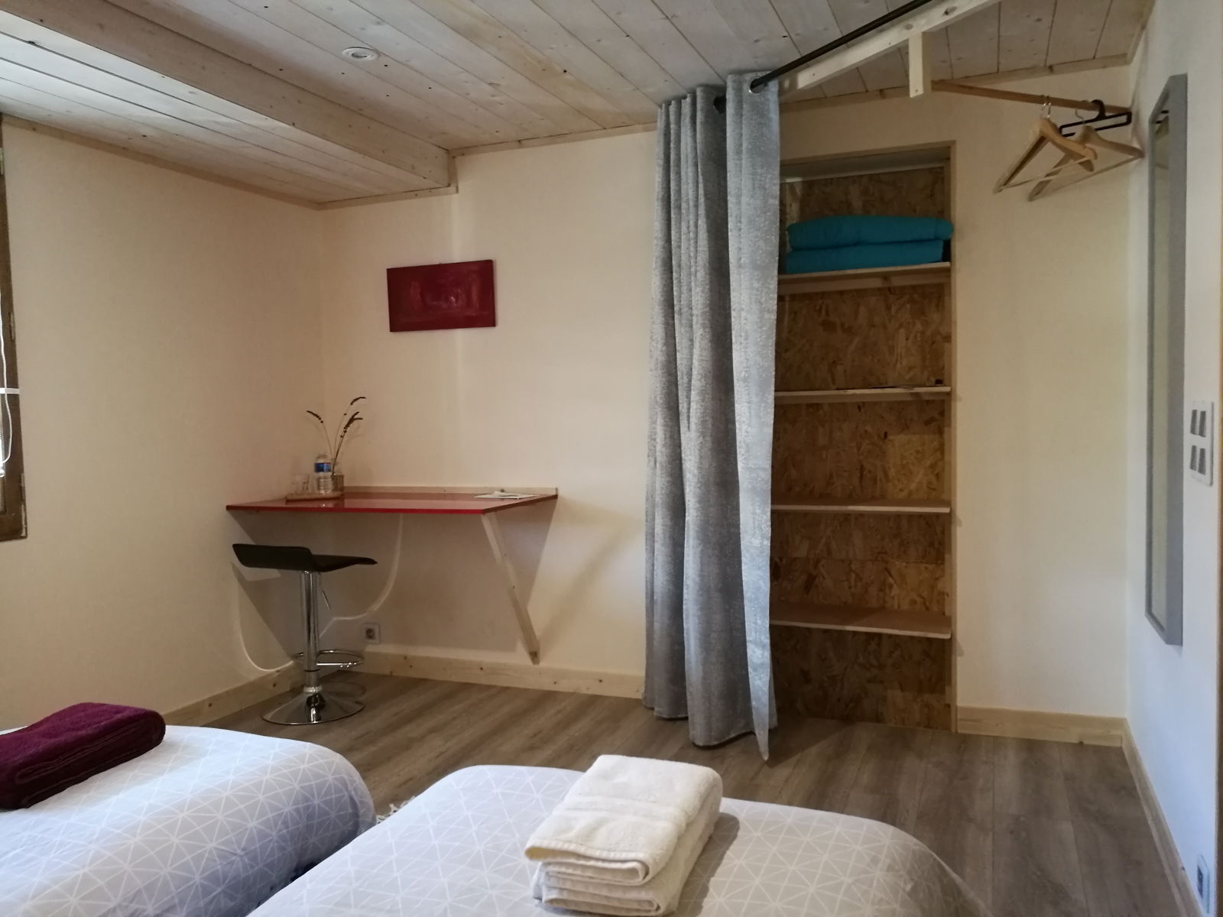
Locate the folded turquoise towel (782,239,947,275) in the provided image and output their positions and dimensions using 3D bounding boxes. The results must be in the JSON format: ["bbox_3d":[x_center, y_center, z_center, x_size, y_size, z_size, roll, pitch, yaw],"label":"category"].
[{"bbox_3d":[0.894,-0.684,3.335,0.513,0.081,0.300,0,3,22],"label":"folded turquoise towel"}]

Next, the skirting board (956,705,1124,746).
[{"bbox_3d":[1.387,0.866,3.096,0.493,0.093,0.020,0,3,22],"label":"skirting board"}]

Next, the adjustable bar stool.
[{"bbox_3d":[-1.113,0.623,3.544,0.366,0.643,0.374,0,3,24],"label":"adjustable bar stool"}]

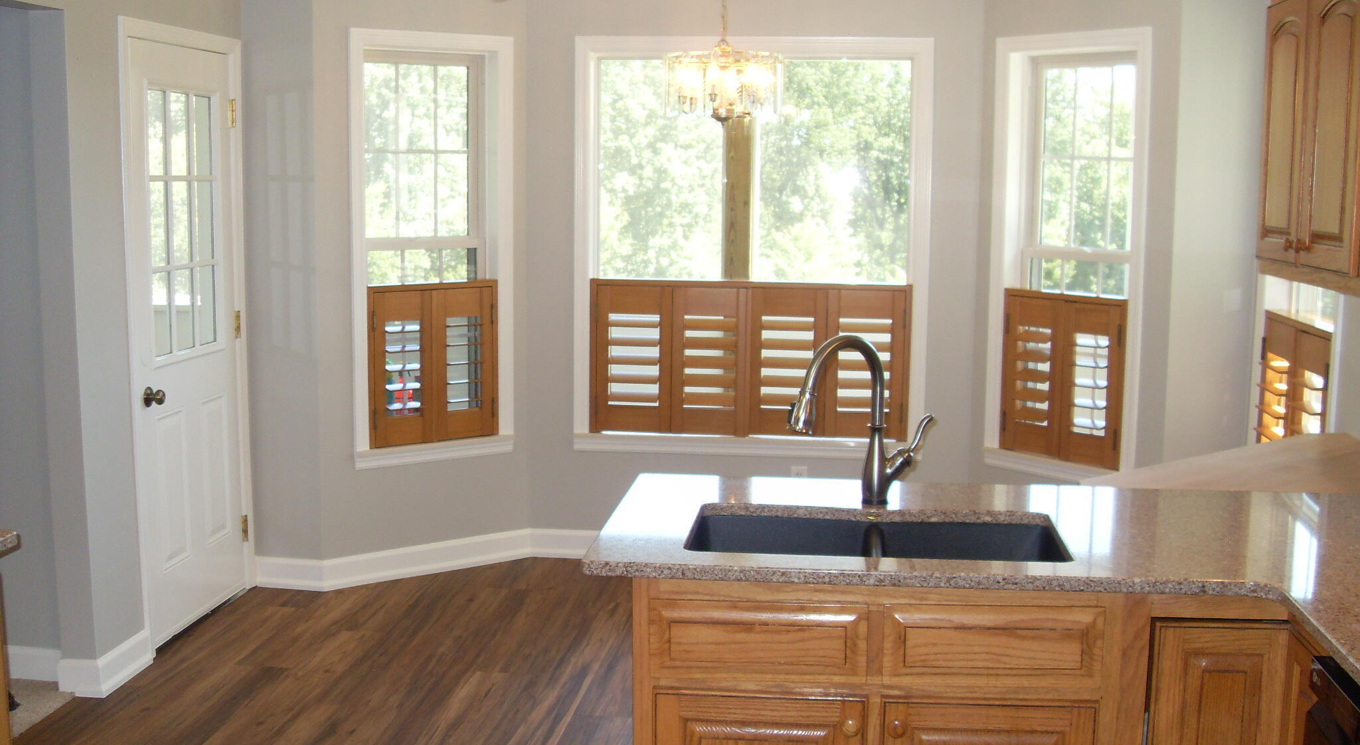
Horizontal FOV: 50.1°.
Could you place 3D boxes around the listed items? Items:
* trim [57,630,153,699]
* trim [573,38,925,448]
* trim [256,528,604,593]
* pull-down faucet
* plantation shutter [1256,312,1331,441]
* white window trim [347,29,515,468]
[{"bbox_3d":[-1.804,0.903,4.563,0.165,0.127,0.350,1,8,7],"label":"trim"},{"bbox_3d":[0.282,-0.495,5.857,1.435,1.694,0.080,1,8,7],"label":"trim"},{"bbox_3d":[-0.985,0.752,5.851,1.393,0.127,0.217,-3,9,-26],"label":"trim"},{"bbox_3d":[0.382,0.107,3.030,0.310,0.368,0.150,-6,10,-42],"label":"pull-down faucet"},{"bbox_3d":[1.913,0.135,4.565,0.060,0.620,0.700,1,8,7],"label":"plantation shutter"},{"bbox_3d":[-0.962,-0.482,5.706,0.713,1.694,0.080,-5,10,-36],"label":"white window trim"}]

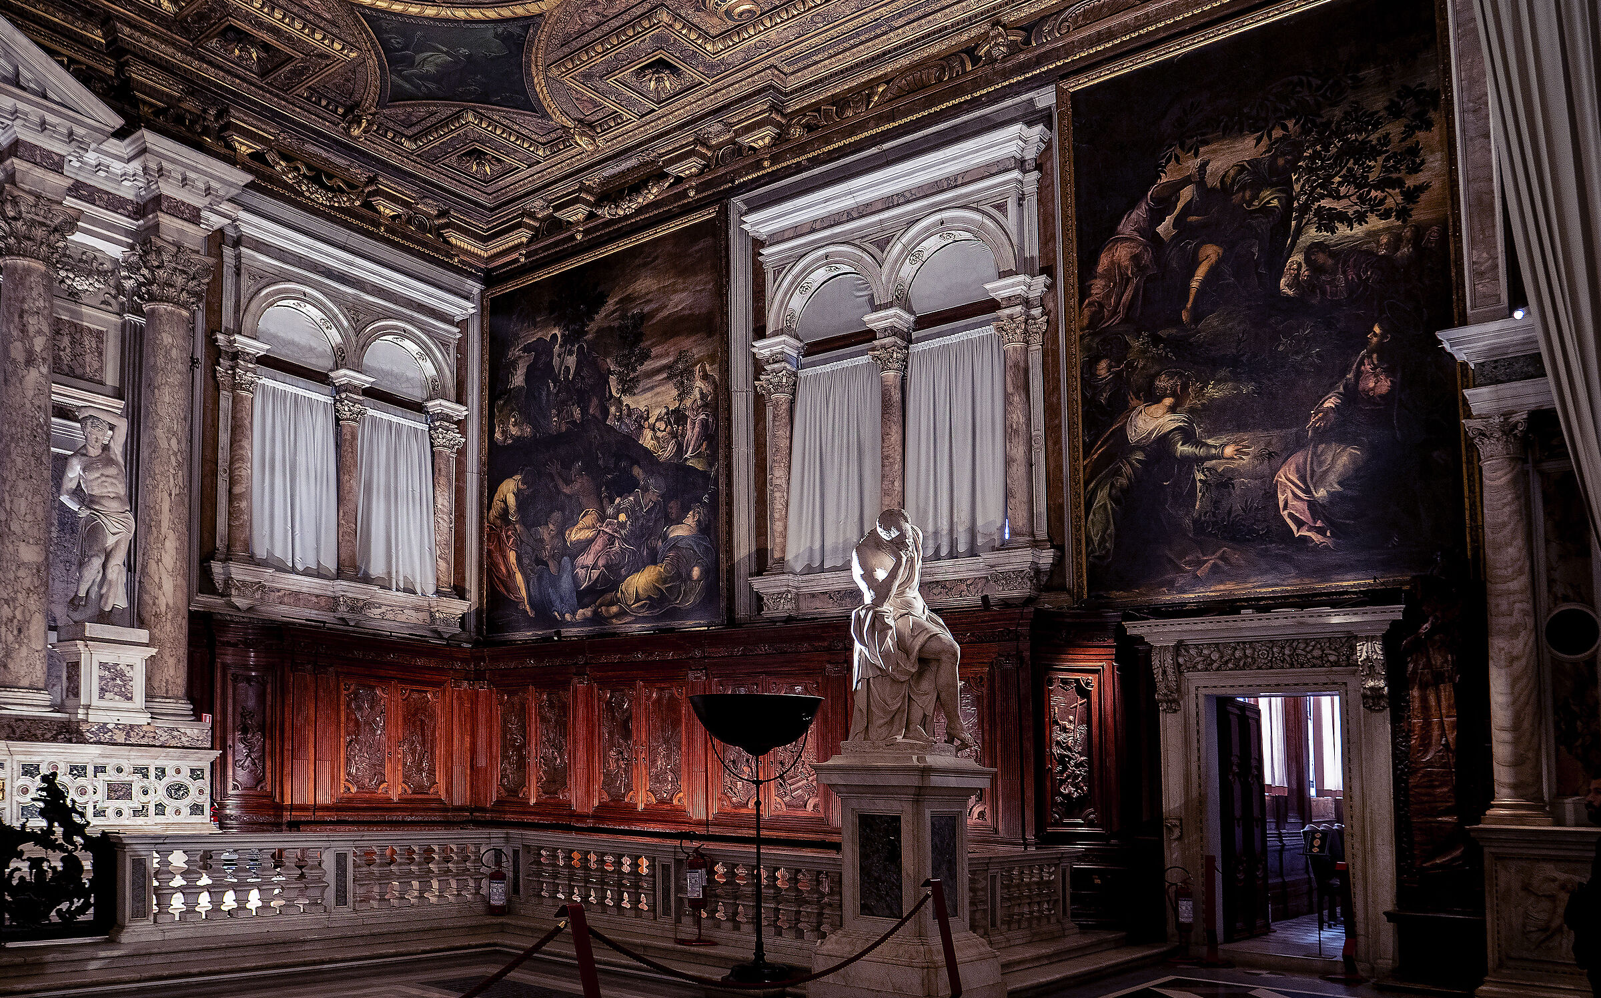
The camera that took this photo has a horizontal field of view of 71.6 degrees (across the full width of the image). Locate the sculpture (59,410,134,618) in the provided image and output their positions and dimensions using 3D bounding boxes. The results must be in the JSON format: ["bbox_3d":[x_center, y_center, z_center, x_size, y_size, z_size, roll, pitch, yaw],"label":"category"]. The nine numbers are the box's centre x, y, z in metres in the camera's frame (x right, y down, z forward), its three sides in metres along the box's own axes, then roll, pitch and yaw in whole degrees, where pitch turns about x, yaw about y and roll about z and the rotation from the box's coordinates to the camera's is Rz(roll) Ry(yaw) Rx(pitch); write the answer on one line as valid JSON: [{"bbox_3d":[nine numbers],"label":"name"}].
[{"bbox_3d":[-8.081,0.180,12.750,0.500,2.340,0.640,-7,-9,37],"label":"sculpture"}]

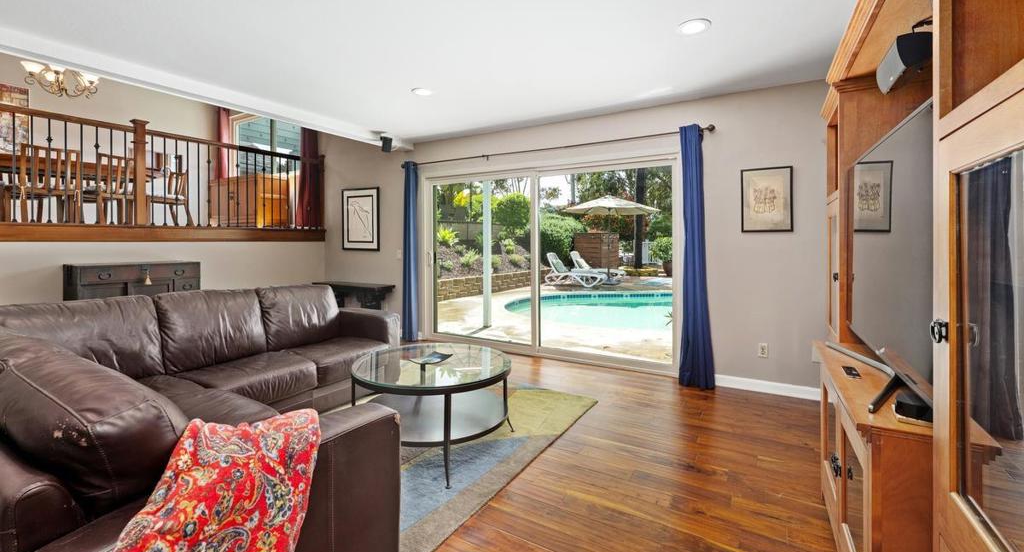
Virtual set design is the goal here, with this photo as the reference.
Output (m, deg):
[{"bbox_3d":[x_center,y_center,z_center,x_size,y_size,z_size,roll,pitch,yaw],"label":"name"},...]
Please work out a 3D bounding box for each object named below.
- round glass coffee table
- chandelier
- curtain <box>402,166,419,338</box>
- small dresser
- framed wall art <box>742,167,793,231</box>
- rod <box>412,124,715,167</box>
[{"bbox_3d":[-0.463,0.762,2.570,0.950,0.490,0.950,0,3,0],"label":"round glass coffee table"},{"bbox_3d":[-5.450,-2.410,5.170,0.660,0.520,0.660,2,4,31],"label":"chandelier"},{"bbox_3d":[-1.248,-0.301,5.243,0.170,2.200,0.110,2,4,31],"label":"curtain"},{"bbox_3d":[-3.672,0.377,4.176,0.390,1.000,0.930,2,4,30],"label":"small dresser"},{"bbox_3d":[2.035,-0.605,3.410,0.350,0.510,0.025,2,4,31],"label":"framed wall art"},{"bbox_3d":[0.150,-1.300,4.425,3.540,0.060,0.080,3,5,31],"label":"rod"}]

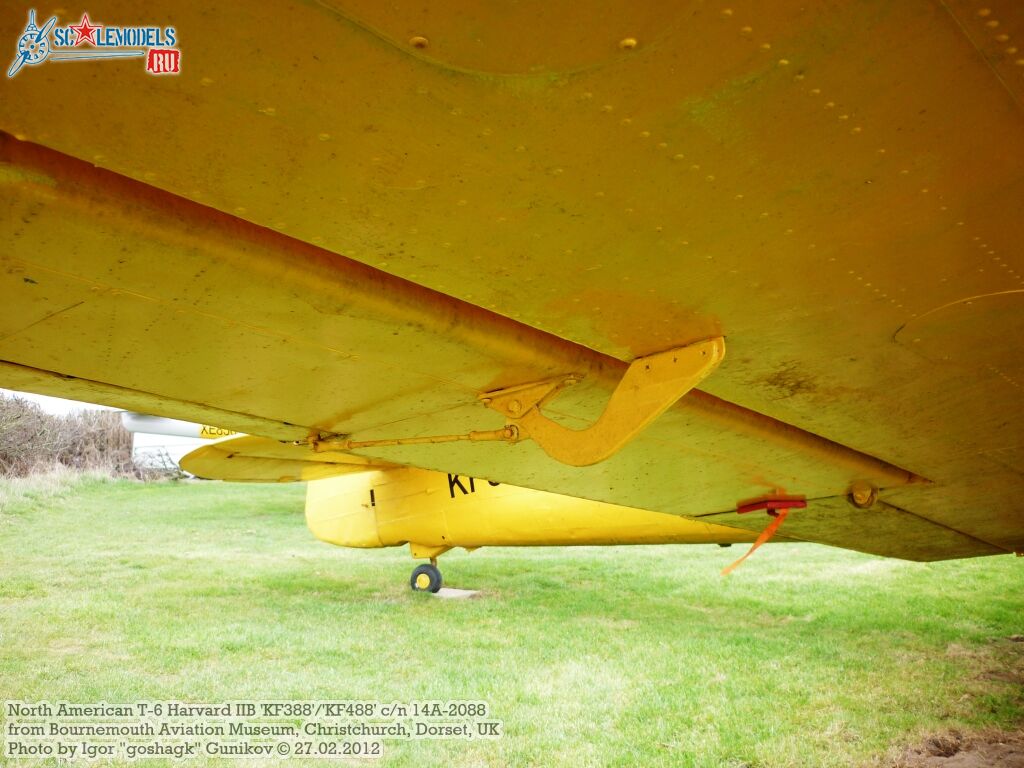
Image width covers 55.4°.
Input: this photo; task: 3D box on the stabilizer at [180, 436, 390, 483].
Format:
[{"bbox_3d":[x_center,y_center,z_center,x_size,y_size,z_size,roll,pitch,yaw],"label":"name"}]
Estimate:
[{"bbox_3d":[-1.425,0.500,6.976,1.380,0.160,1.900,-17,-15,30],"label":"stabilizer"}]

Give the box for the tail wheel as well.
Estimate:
[{"bbox_3d":[-0.653,1.510,7.540,0.260,0.260,0.100,-1,-6,32],"label":"tail wheel"}]

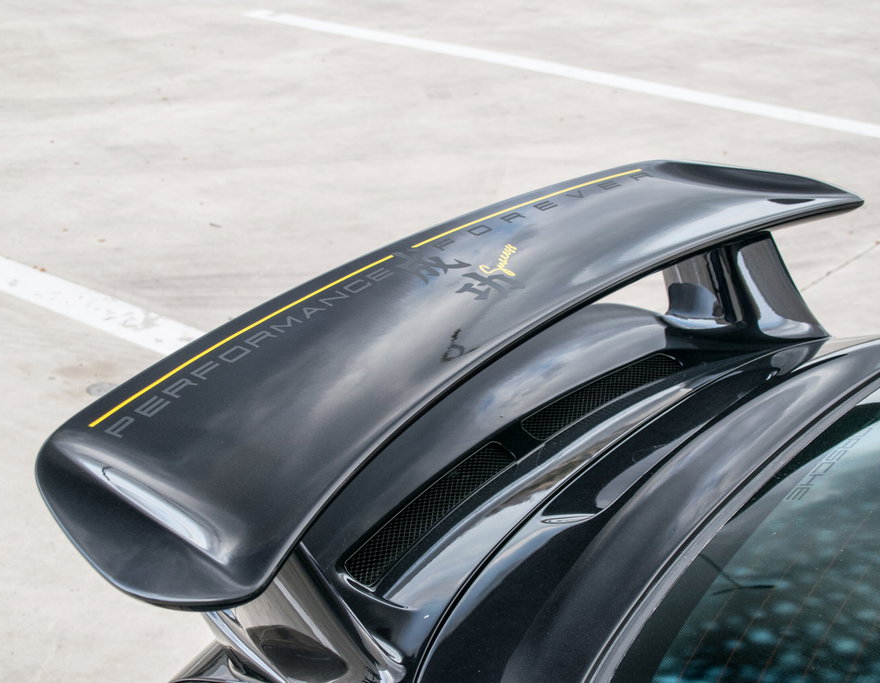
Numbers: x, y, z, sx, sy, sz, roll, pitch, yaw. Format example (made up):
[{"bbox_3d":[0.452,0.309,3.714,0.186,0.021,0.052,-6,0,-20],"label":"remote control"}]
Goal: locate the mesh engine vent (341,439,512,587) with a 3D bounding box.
[{"bbox_3d":[-0.006,0.189,1.654,0.055,0.030,0.320,29,34,20],"label":"mesh engine vent"}]

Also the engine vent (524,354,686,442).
[{"bbox_3d":[0.220,0.068,1.938,0.055,0.030,0.320,36,37,28],"label":"engine vent"}]

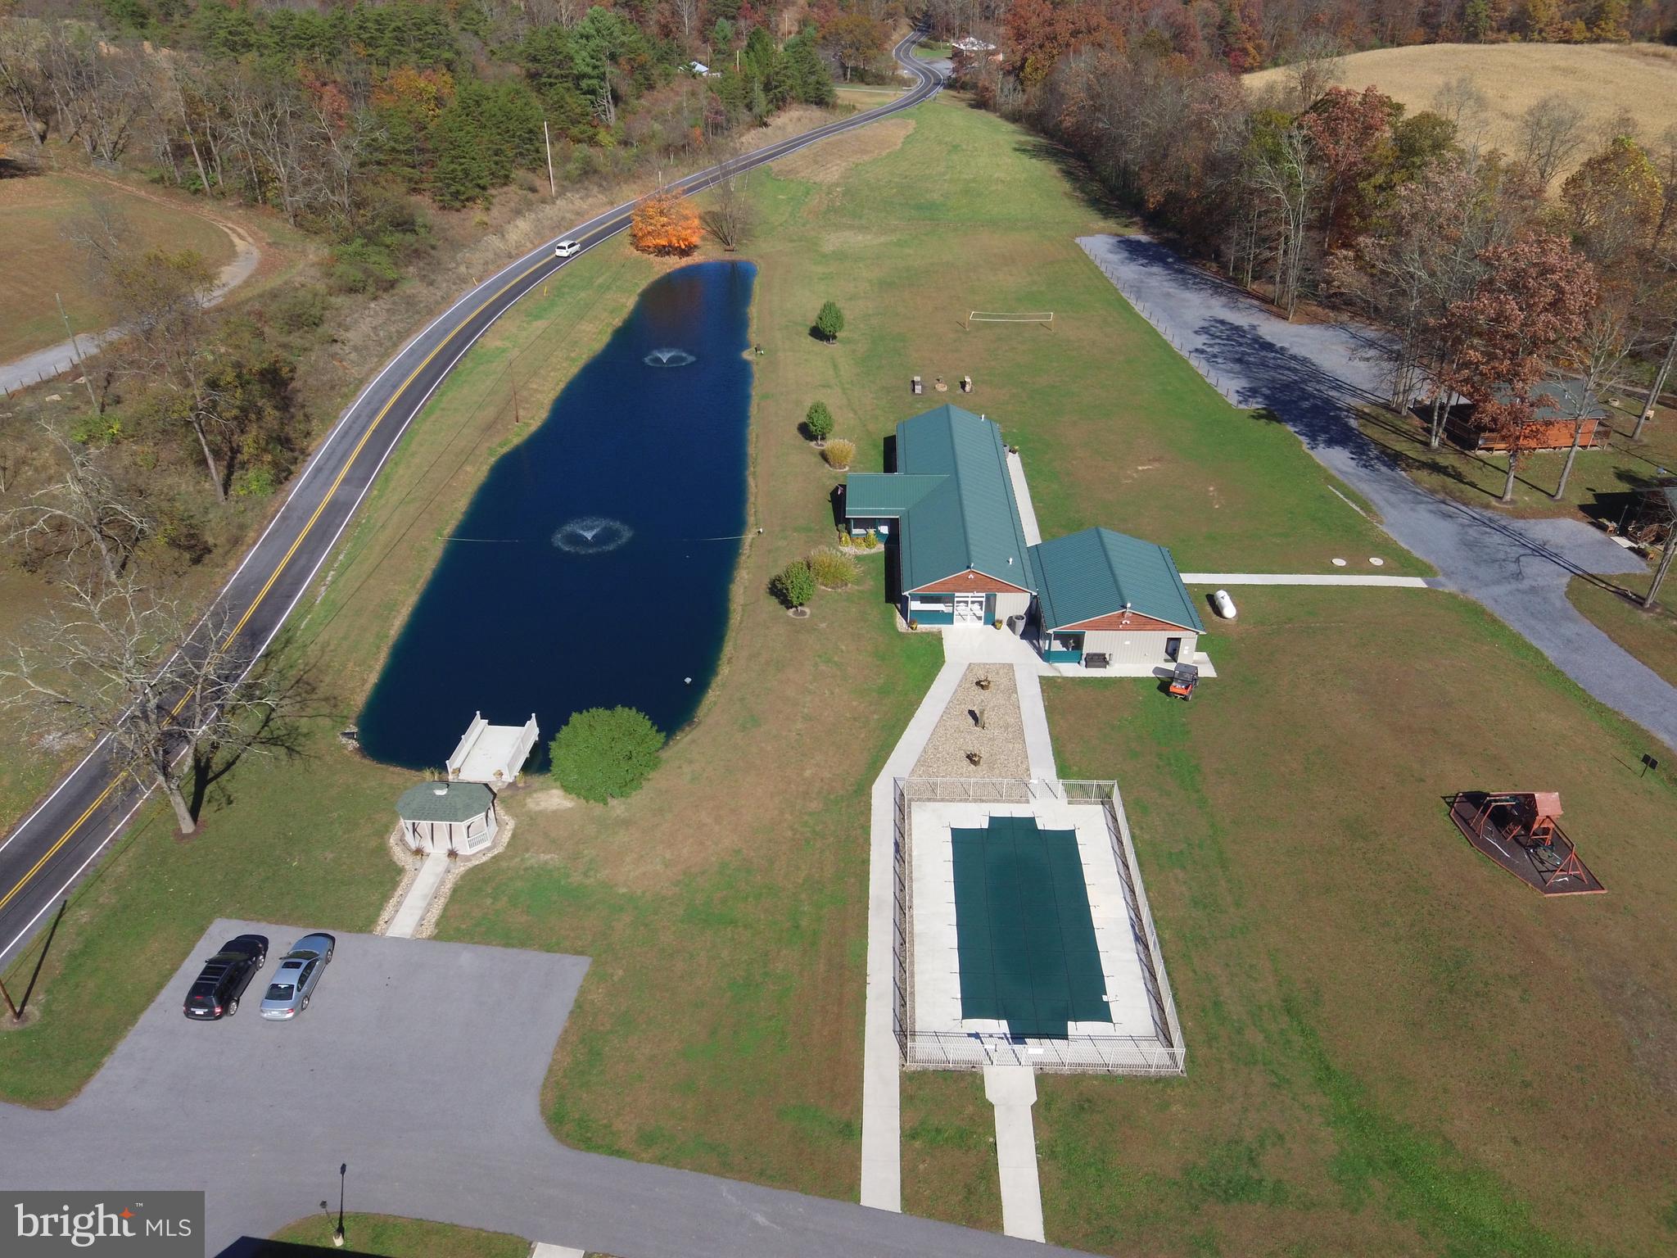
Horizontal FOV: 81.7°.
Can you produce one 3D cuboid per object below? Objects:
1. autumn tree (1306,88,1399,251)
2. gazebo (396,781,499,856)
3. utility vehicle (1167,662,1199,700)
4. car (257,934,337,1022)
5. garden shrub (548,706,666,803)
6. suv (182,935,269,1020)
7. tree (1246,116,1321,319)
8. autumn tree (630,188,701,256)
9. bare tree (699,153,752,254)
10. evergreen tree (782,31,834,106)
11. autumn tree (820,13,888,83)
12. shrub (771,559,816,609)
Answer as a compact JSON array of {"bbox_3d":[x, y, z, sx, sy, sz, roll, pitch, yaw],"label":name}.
[{"bbox_3d":[69.942,-62.438,132.112,11.500,20.000,11.500,-1,35,0],"label":"autumn tree"},{"bbox_3d":[-22.478,10.484,55.807,5.200,3.500,3.500,0,35,2],"label":"gazebo"},{"bbox_3d":[23.784,3.409,66.561,1.500,1.950,2.850,13,38,20],"label":"utility vehicle"},{"bbox_3d":[-27.082,17.390,48.416,1.830,1.450,4.800,0,35,1],"label":"car"},{"bbox_3d":[-13.902,7.507,58.416,6.900,4.900,6.800,-1,35,0],"label":"garden shrub"},{"bbox_3d":[-31.159,17.512,49.288,1.880,1.720,4.650,0,36,2],"label":"suv"},{"bbox_3d":[55.304,-51.900,123.063,7.760,24.750,7.760,-2,36,0],"label":"tree"},{"bbox_3d":[-27.857,-65.260,156.031,11.210,10.160,11.210,-2,36,0],"label":"autumn tree"},{"bbox_3d":[-17.170,-64.965,148.505,8.000,13.200,8.000,-1,35,0],"label":"bare tree"},{"bbox_3d":[-7.980,-144.830,251.118,12.500,17.000,12.000,-1,35,0],"label":"evergreen tree"},{"bbox_3d":[4.403,-169.431,283.150,18.000,17.000,17.000,-1,35,0],"label":"autumn tree"},{"bbox_3d":[-2.909,-3.085,74.621,2.280,4.430,2.280,-2,36,0],"label":"shrub"}]

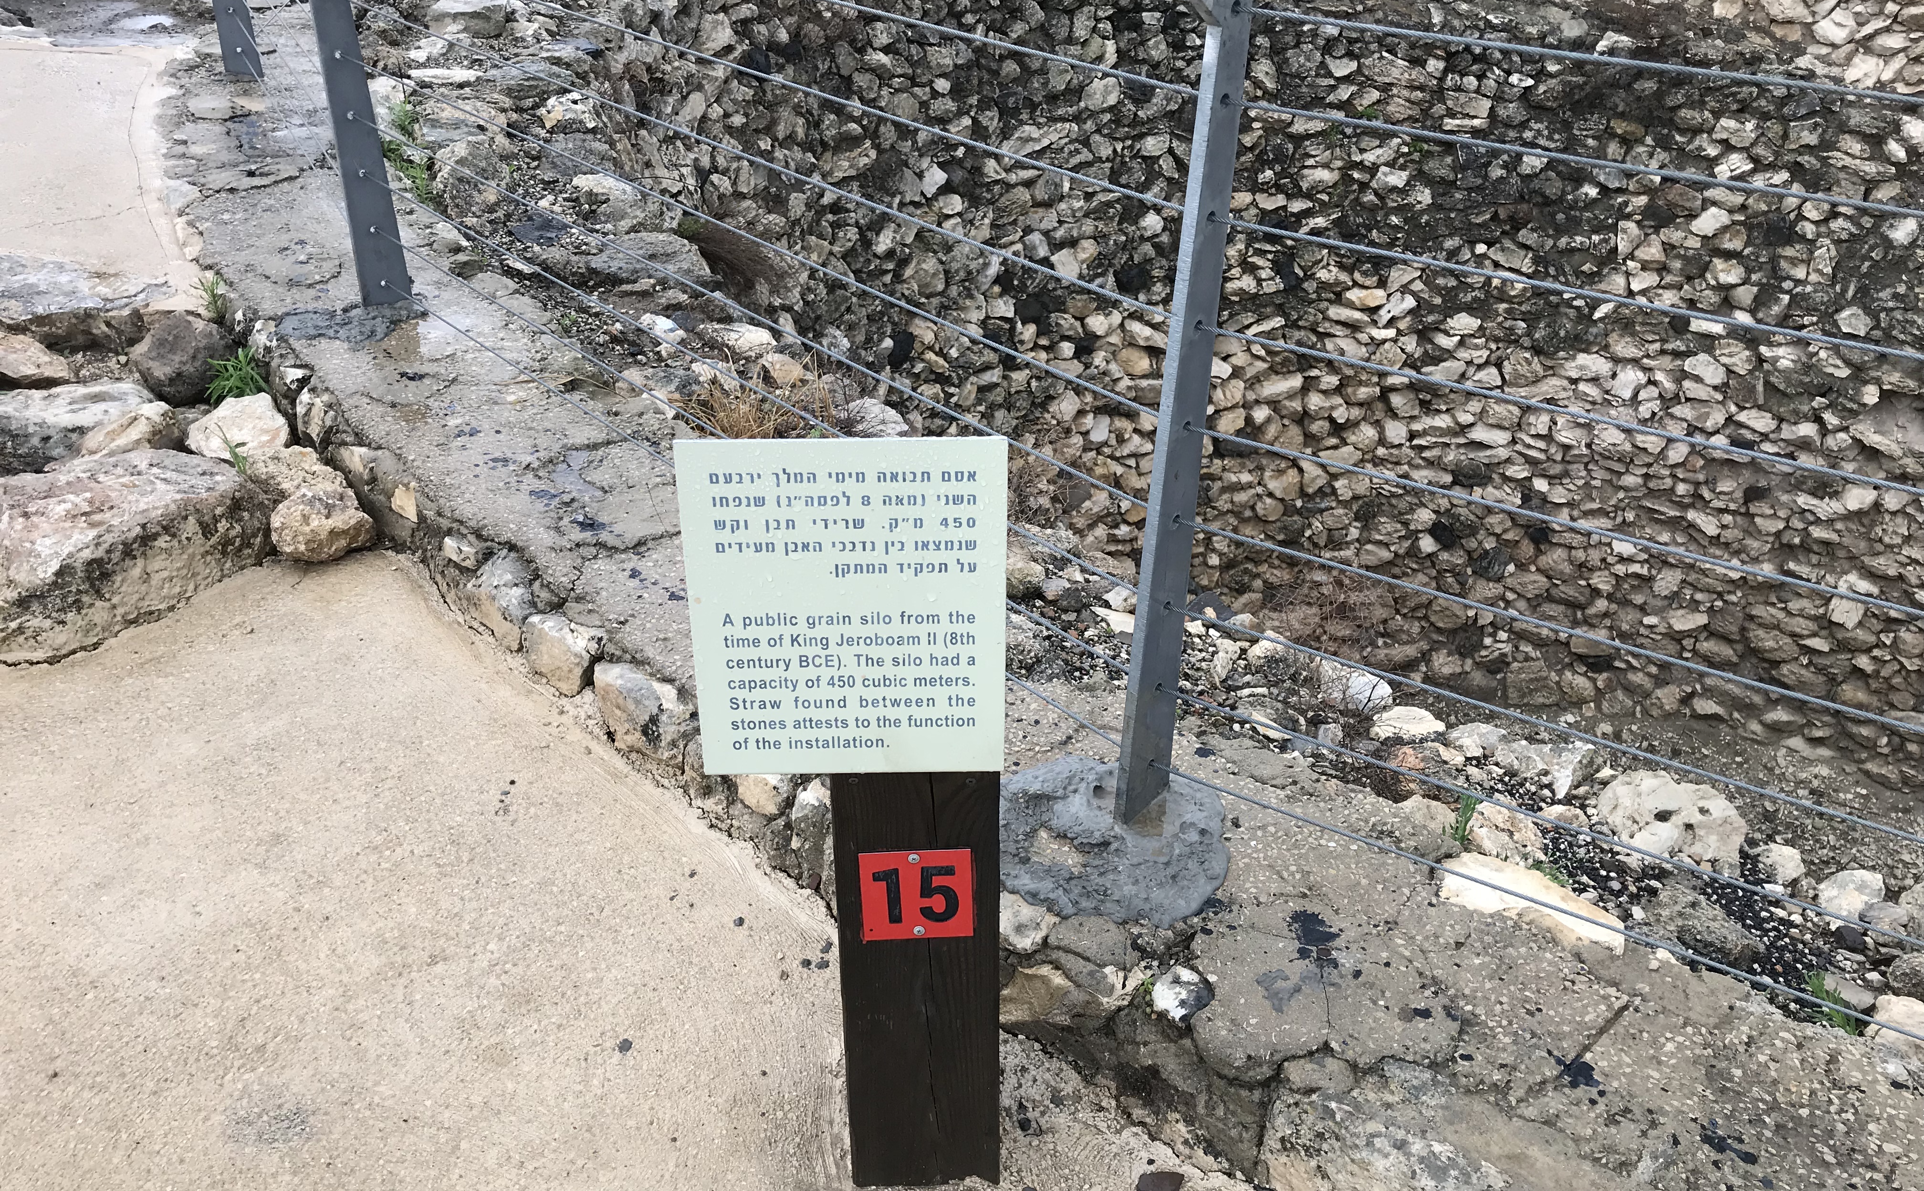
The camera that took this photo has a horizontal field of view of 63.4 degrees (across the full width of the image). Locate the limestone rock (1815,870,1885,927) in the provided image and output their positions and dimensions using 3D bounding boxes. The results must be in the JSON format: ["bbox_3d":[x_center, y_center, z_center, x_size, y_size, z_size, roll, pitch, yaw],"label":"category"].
[{"bbox_3d":[0.999,0.339,1.752,0.074,0.058,0.066,24,40,31],"label":"limestone rock"}]

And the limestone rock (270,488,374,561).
[{"bbox_3d":[-1.019,-0.116,2.477,0.165,0.115,0.140,-13,36,-21],"label":"limestone rock"}]

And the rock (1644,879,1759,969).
[{"bbox_3d":[0.800,0.357,1.682,0.090,0.080,0.130,-21,39,-30],"label":"rock"}]

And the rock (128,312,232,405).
[{"bbox_3d":[-1.383,-0.418,2.750,0.180,0.160,0.165,-16,37,-24],"label":"rock"}]

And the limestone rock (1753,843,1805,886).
[{"bbox_3d":[0.955,0.316,1.820,0.056,0.045,0.050,21,38,29],"label":"limestone rock"}]

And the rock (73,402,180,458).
[{"bbox_3d":[-1.353,-0.267,2.522,0.165,0.100,0.115,-2,33,-5],"label":"rock"}]

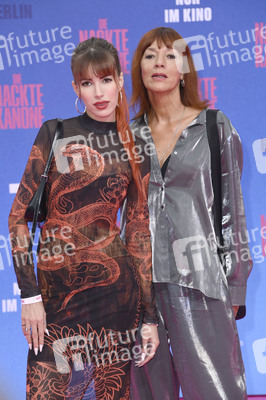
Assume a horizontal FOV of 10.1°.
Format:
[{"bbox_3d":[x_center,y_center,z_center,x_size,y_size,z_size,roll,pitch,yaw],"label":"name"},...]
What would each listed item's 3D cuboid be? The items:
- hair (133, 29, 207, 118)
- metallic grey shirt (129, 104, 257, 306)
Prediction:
[{"bbox_3d":[0.113,-0.393,4.620,0.235,0.275,0.235,0,0,12],"label":"hair"},{"bbox_3d":[0.156,0.020,4.620,0.480,0.590,0.280,2,4,24],"label":"metallic grey shirt"}]

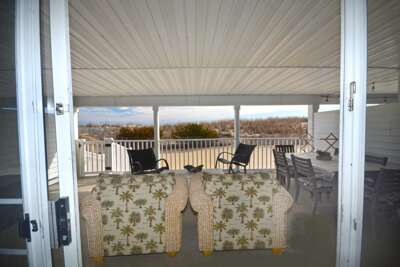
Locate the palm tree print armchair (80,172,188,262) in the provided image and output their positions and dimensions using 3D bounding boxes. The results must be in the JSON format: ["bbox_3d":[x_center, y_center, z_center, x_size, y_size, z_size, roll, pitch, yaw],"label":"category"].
[{"bbox_3d":[-0.710,0.850,2.120,1.070,0.860,0.860,-1,2,-8],"label":"palm tree print armchair"}]

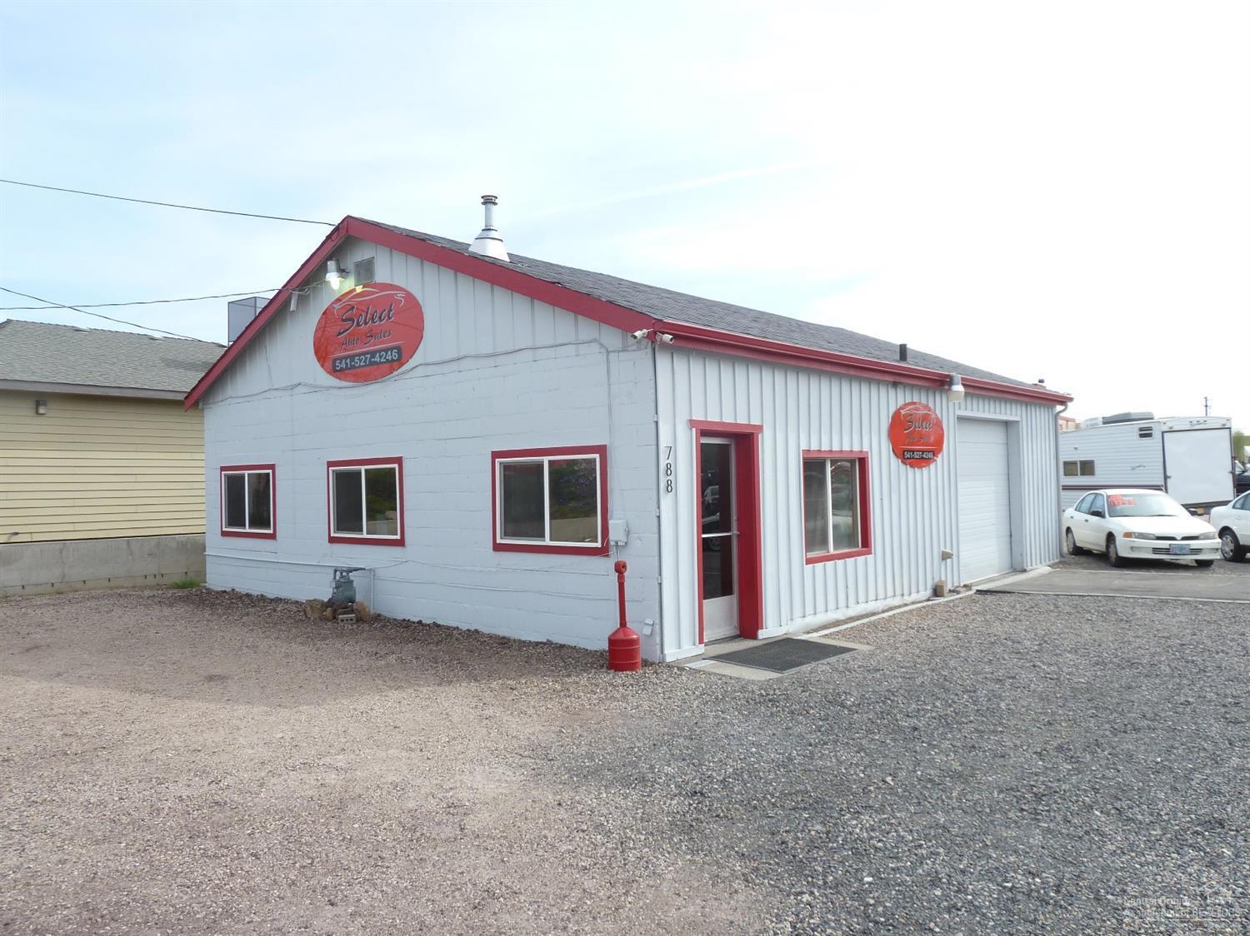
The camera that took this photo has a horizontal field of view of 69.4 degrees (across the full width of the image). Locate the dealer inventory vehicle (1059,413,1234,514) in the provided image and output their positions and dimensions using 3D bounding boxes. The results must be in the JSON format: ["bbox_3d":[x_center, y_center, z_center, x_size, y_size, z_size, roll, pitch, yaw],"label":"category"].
[{"bbox_3d":[15.300,0.080,29.000,2.440,3.250,7.200,-1,-1,-16],"label":"dealer inventory vehicle"}]

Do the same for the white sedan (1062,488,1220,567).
[{"bbox_3d":[10.000,1.120,17.720,1.700,1.370,4.400,-1,-1,11],"label":"white sedan"}]

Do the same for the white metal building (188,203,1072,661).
[{"bbox_3d":[0.683,-0.682,15.726,9.950,5.100,12.160,-2,-1,42],"label":"white metal building"}]

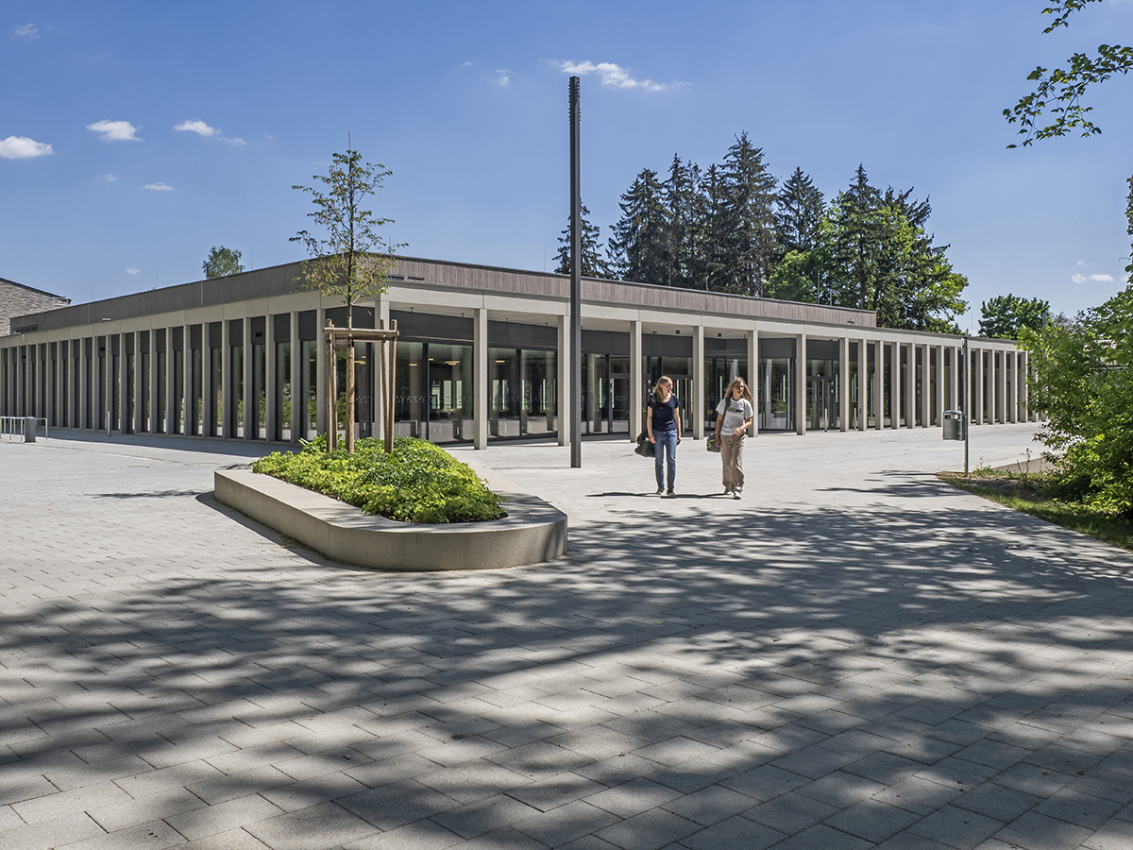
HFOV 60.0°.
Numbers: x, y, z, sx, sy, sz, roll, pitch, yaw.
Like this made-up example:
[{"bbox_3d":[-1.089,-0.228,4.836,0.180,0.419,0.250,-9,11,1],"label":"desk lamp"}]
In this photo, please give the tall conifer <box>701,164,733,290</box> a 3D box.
[{"bbox_3d":[12.269,-11.077,80.000,4.500,20.500,4.500,0,2,0],"label":"tall conifer"}]

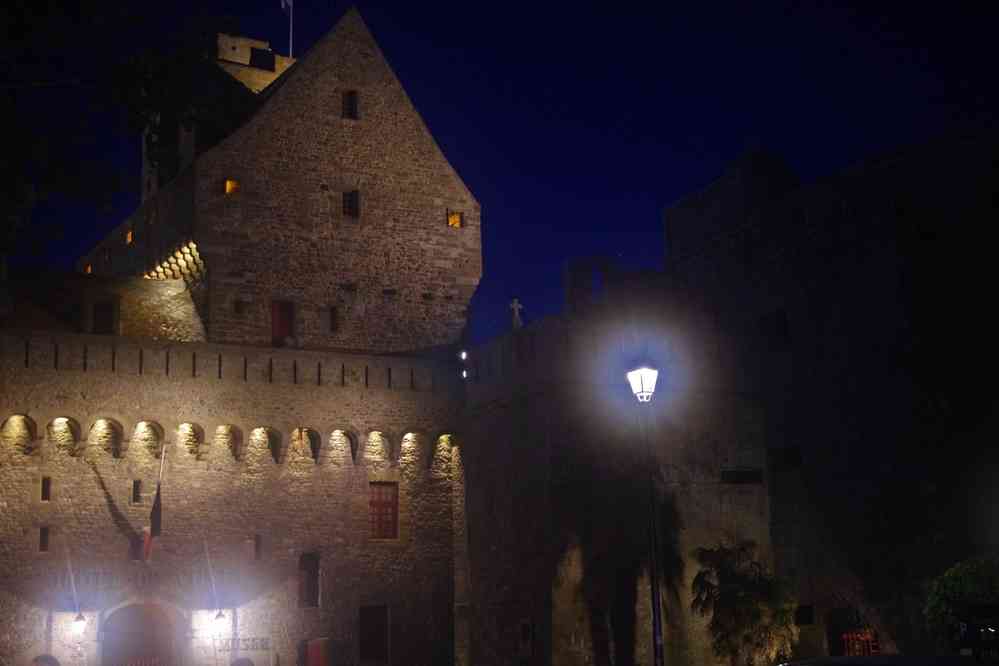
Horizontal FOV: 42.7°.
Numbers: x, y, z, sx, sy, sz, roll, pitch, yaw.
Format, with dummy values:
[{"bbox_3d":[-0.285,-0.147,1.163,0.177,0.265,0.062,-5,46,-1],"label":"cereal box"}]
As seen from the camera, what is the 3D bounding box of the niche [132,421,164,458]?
[{"bbox_3d":[-11.401,3.464,41.461,0.886,1.124,0.550,5,-15,-24],"label":"niche"}]

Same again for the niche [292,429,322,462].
[{"bbox_3d":[-6.853,3.999,45.325,0.959,1.154,0.500,5,-16,-26],"label":"niche"}]

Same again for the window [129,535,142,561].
[{"bbox_3d":[-11.640,6.860,40.816,0.367,0.800,0.250,5,-15,-24],"label":"window"}]

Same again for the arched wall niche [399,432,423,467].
[{"bbox_3d":[-3.150,4.088,45.141,0.682,1.174,0.550,5,-15,-24],"label":"arched wall niche"}]

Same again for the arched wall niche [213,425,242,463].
[{"bbox_3d":[-9.355,3.819,44.067,0.865,1.210,0.500,5,-16,-26],"label":"arched wall niche"}]

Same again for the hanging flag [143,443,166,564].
[{"bbox_3d":[-11.321,5.574,41.878,0.353,3.619,1.500,5,-16,-26],"label":"hanging flag"}]

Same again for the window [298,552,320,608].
[{"bbox_3d":[-6.648,8.654,44.656,0.698,1.902,0.300,5,-16,-26],"label":"window"}]

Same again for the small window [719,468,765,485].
[{"bbox_3d":[7.250,4.283,38.080,1.239,0.347,0.400,-6,-14,14],"label":"small window"}]

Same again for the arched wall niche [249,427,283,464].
[{"bbox_3d":[-8.183,3.940,44.647,0.983,1.215,0.500,5,-16,-26],"label":"arched wall niche"}]

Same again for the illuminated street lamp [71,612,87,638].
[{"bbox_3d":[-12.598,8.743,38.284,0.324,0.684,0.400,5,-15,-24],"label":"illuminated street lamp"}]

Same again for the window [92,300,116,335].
[{"bbox_3d":[-16.090,-0.630,52.000,0.854,1.301,0.250,5,-15,-24],"label":"window"}]

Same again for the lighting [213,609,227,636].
[{"bbox_3d":[-9.113,9.422,41.542,0.354,0.742,0.354,5,-16,-26],"label":"lighting"}]

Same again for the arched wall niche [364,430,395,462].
[{"bbox_3d":[-4.203,3.977,44.680,0.908,1.011,0.550,5,-15,-24],"label":"arched wall niche"}]

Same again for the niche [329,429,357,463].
[{"bbox_3d":[-5.583,4.091,45.964,0.889,1.202,0.500,5,-16,-26],"label":"niche"}]

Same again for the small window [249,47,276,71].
[{"bbox_3d":[-12.143,-14.064,65.411,1.345,0.905,0.400,5,-16,-26],"label":"small window"}]

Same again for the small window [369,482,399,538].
[{"bbox_3d":[-4.048,6.194,44.529,1.000,1.903,0.250,5,-15,-24],"label":"small window"}]

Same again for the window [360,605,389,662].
[{"bbox_3d":[-4.282,10.201,43.362,0.973,1.891,0.250,5,-15,-24],"label":"window"}]

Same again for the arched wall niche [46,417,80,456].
[{"bbox_3d":[-14.223,3.381,41.642,0.920,1.203,0.500,5,-16,-26],"label":"arched wall niche"}]

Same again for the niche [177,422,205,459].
[{"bbox_3d":[-10.171,3.542,42.014,0.776,1.079,0.550,5,-15,-24],"label":"niche"}]

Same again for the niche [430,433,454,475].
[{"bbox_3d":[-2.130,4.502,47.657,0.810,1.343,0.500,5,-16,-26],"label":"niche"}]

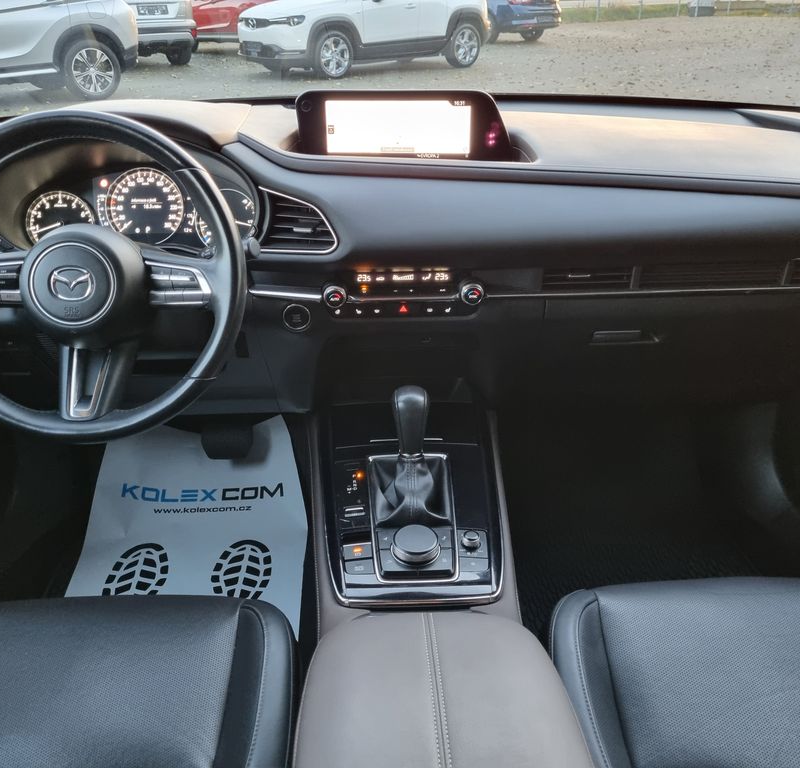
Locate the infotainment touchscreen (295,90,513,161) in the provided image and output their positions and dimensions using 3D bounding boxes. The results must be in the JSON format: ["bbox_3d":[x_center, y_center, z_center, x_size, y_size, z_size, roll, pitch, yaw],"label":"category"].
[{"bbox_3d":[0.006,-0.378,1.123,0.312,0.104,0.035,1,22,4],"label":"infotainment touchscreen"}]

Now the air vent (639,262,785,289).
[{"bbox_3d":[0.441,-0.153,1.089,0.204,0.036,0.030,-2,22,-2],"label":"air vent"}]

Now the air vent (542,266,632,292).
[{"bbox_3d":[0.264,-0.147,1.082,0.124,0.036,0.030,-2,22,-2],"label":"air vent"}]

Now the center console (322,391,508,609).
[{"bbox_3d":[0.012,0.088,0.907,0.195,0.125,0.320,-2,39,-2],"label":"center console"}]

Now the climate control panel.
[{"bbox_3d":[0.005,-0.126,1.072,0.222,0.068,0.040,-2,15,-2],"label":"climate control panel"}]

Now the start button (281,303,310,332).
[{"bbox_3d":[-0.147,-0.094,1.091,0.038,0.038,0.018,4,23,8],"label":"start button"}]

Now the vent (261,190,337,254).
[{"bbox_3d":[-0.137,-0.216,1.035,0.105,0.090,0.045,2,19,5],"label":"vent"}]

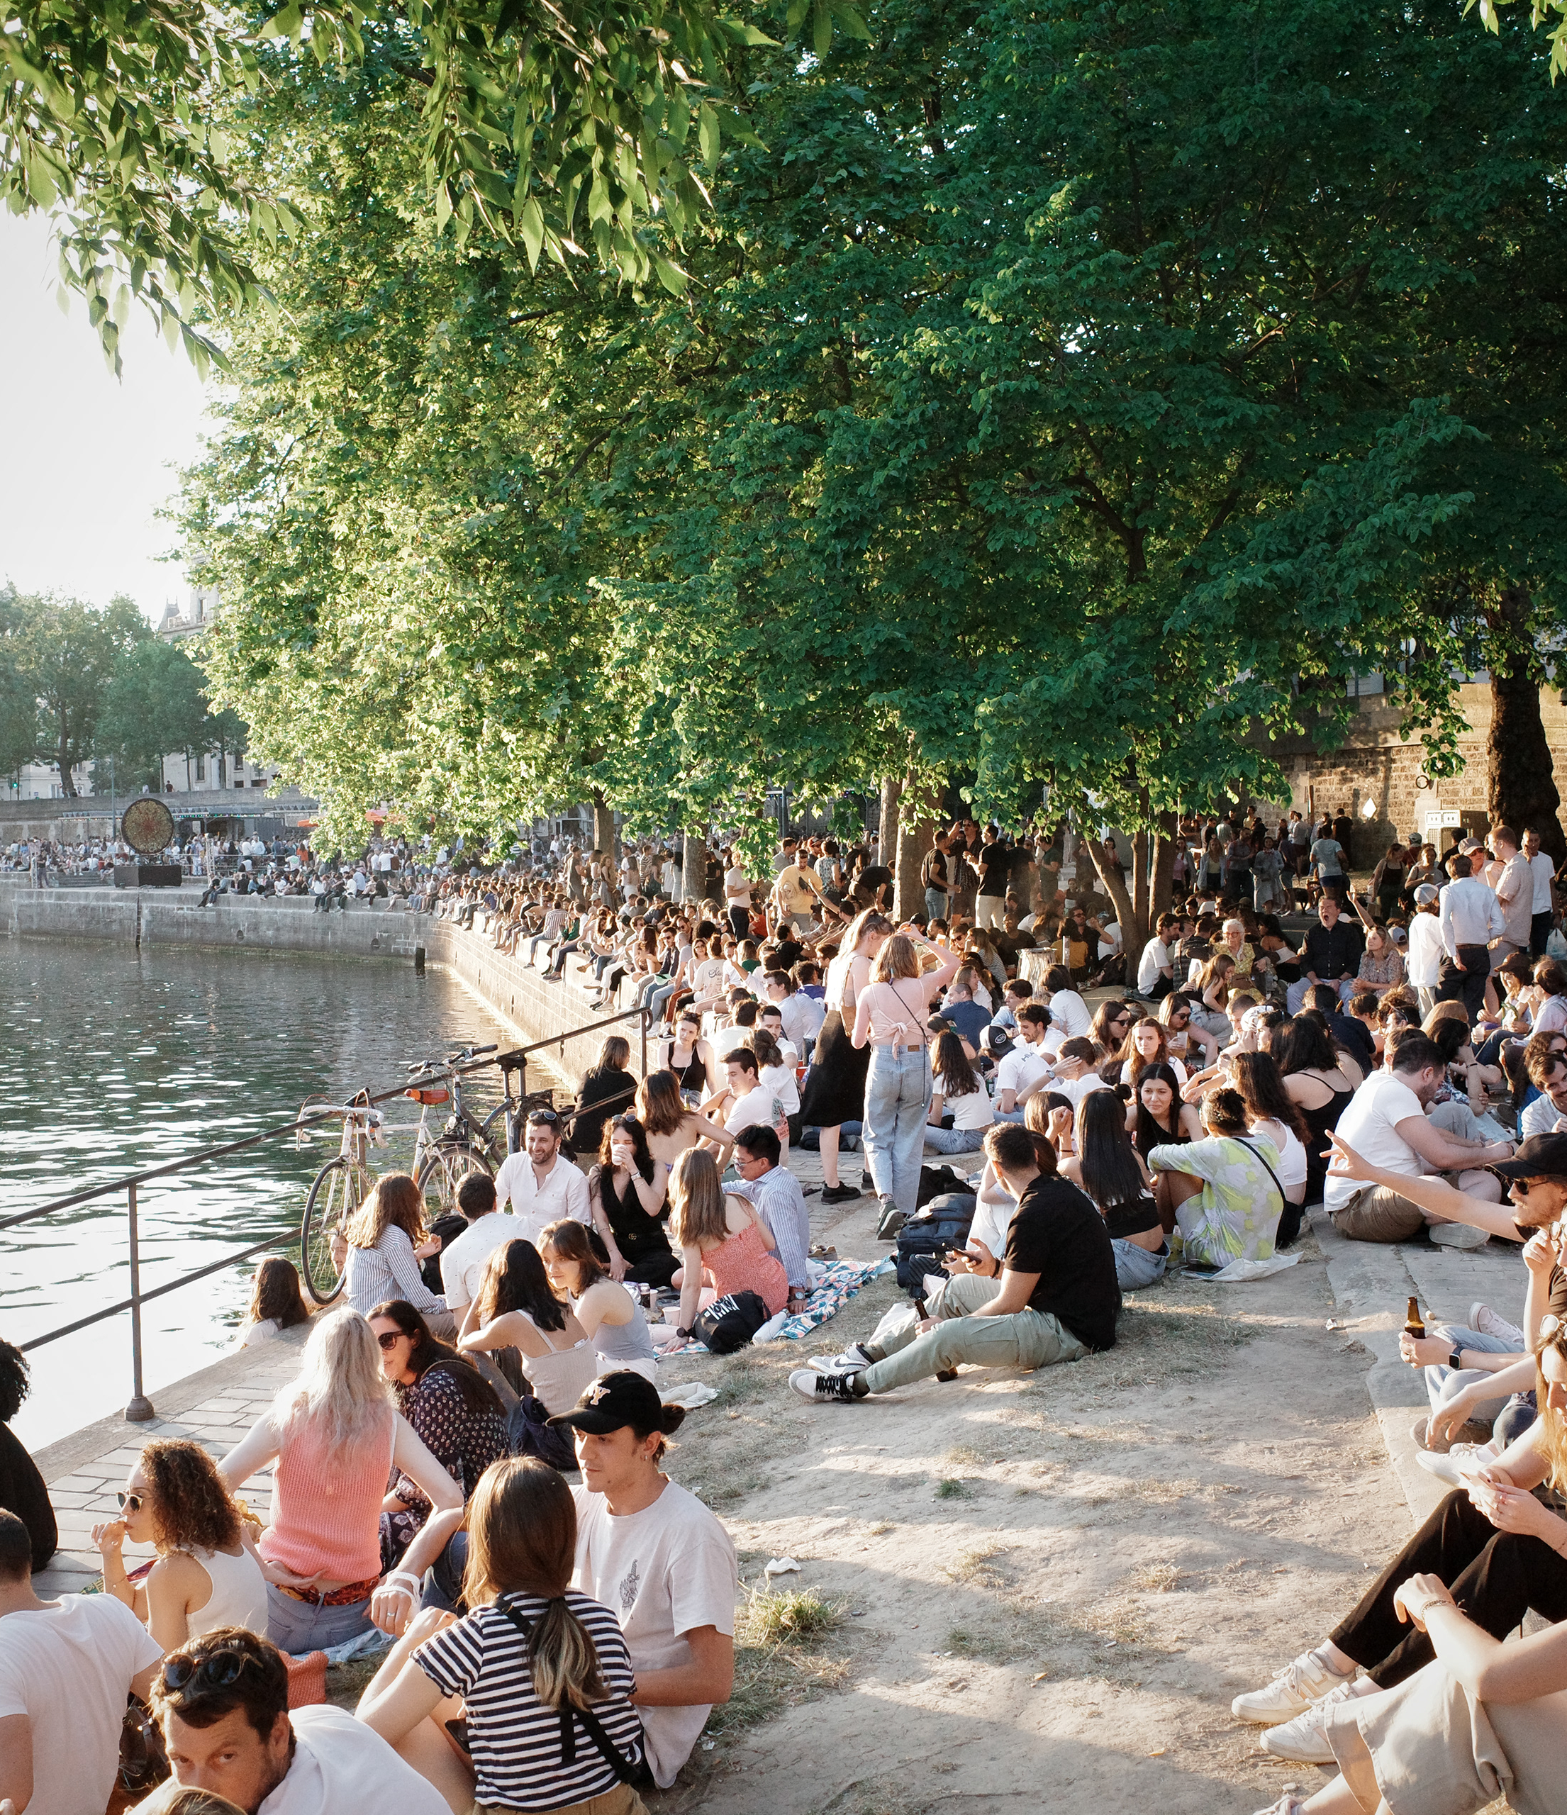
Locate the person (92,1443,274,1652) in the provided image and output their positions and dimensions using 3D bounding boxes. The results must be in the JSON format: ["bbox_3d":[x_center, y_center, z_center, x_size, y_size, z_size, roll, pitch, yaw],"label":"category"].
[{"bbox_3d":[-1.547,1.686,5.300,0.660,0.740,0.500,1,2,28],"label":"person"}]

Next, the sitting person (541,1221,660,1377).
[{"bbox_3d":[-0.873,1.724,9.300,0.700,0.701,0.500,0,2,24],"label":"sitting person"}]

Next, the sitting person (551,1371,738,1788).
[{"bbox_3d":[-0.428,1.430,4.420,0.770,0.880,0.500,-3,3,-34],"label":"sitting person"}]

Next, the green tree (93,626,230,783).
[{"bbox_3d":[-31.995,-9.947,110.000,7.800,8.800,7.600,-1,2,-18],"label":"green tree"}]

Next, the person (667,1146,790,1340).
[{"bbox_3d":[-0.292,1.529,9.850,0.550,0.841,0.750,-1,2,-30],"label":"person"}]

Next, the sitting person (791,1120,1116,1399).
[{"bbox_3d":[0.642,1.293,7.750,1.220,0.930,0.580,-1,3,-13],"label":"sitting person"}]

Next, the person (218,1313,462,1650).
[{"bbox_3d":[-1.188,1.512,5.700,0.620,0.880,0.680,-1,2,-12],"label":"person"}]

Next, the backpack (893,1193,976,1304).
[{"bbox_3d":[0.682,1.537,9.500,0.350,0.450,0.260,0,2,20],"label":"backpack"}]

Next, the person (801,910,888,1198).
[{"bbox_3d":[0.343,0.858,12.200,0.480,1.660,0.460,-2,3,-30],"label":"person"}]

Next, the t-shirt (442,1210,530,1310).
[{"bbox_3d":[-1.219,1.469,8.700,0.440,0.520,0.330,1,3,37],"label":"t-shirt"}]

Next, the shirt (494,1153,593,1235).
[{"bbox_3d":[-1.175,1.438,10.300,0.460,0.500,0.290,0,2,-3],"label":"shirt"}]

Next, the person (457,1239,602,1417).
[{"bbox_3d":[-1.046,1.660,8.300,0.640,0.760,0.480,2,4,44],"label":"person"}]

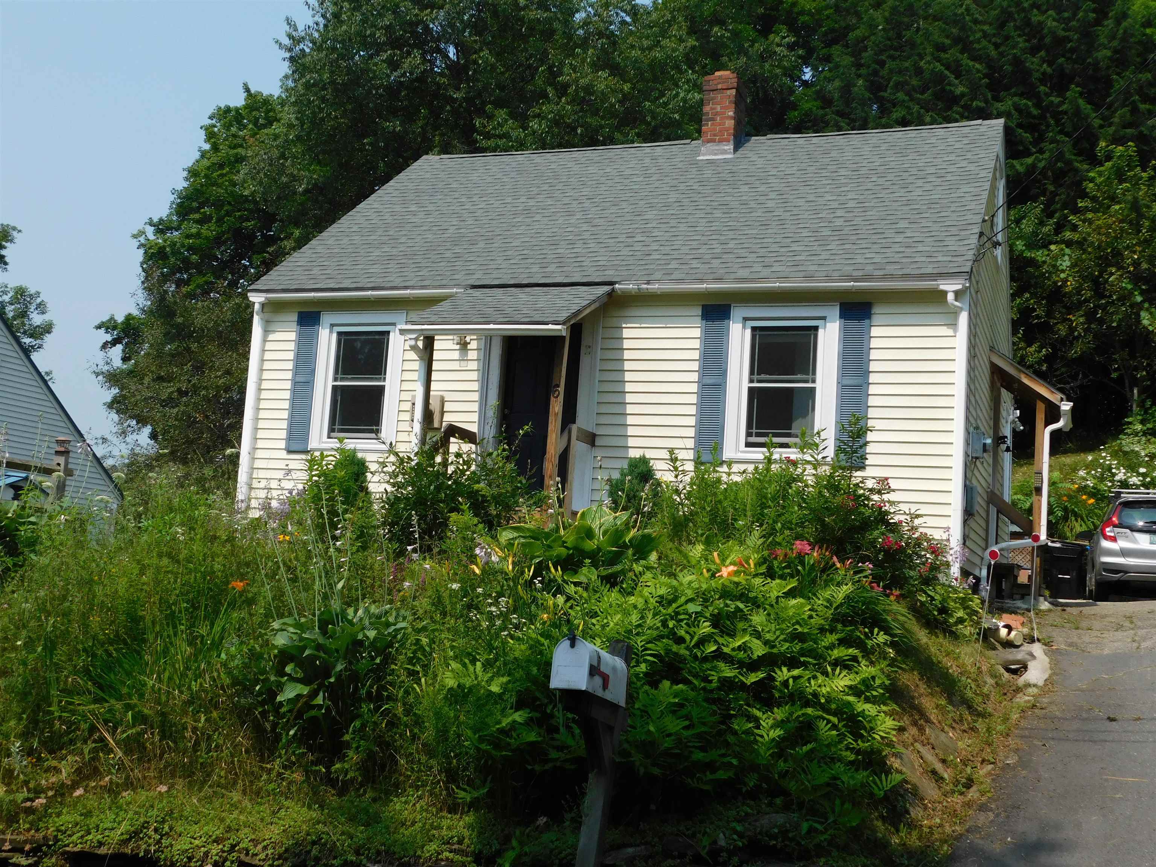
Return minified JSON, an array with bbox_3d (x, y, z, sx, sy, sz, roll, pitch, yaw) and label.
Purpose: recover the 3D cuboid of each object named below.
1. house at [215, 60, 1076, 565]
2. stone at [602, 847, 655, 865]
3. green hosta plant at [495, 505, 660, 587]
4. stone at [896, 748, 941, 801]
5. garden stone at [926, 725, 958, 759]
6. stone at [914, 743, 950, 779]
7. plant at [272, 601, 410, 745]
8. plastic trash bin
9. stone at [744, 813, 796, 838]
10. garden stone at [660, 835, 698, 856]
[{"bbox_3d":[1.404,-1.490,16.902,8.820,6.602,8.870,1,-8,21],"label":"house"},{"bbox_3d":[0.234,1.975,6.250,0.240,0.090,0.170,1,-8,21],"label":"stone"},{"bbox_3d":[0.003,0.830,9.700,1.130,0.610,1.050,4,-7,0],"label":"green hosta plant"},{"bbox_3d":[1.896,1.899,7.450,0.230,0.260,0.200,1,-8,21],"label":"stone"},{"bbox_3d":[2.196,1.859,8.050,0.180,0.190,0.170,1,-8,21],"label":"garden stone"},{"bbox_3d":[2.057,1.899,7.750,0.190,0.190,0.160,1,-8,21],"label":"stone"},{"bbox_3d":[-1.332,1.352,7.450,0.740,0.790,0.700,5,-7,-9],"label":"plant"},{"bbox_3d":[6.328,1.760,17.300,0.570,0.790,0.600,2,-7,12],"label":"plastic trash bin"},{"bbox_3d":[0.922,1.880,6.400,0.250,0.120,0.190,1,-8,21],"label":"stone"},{"bbox_3d":[0.475,1.927,6.250,0.175,0.100,0.150,1,-8,21],"label":"garden stone"}]

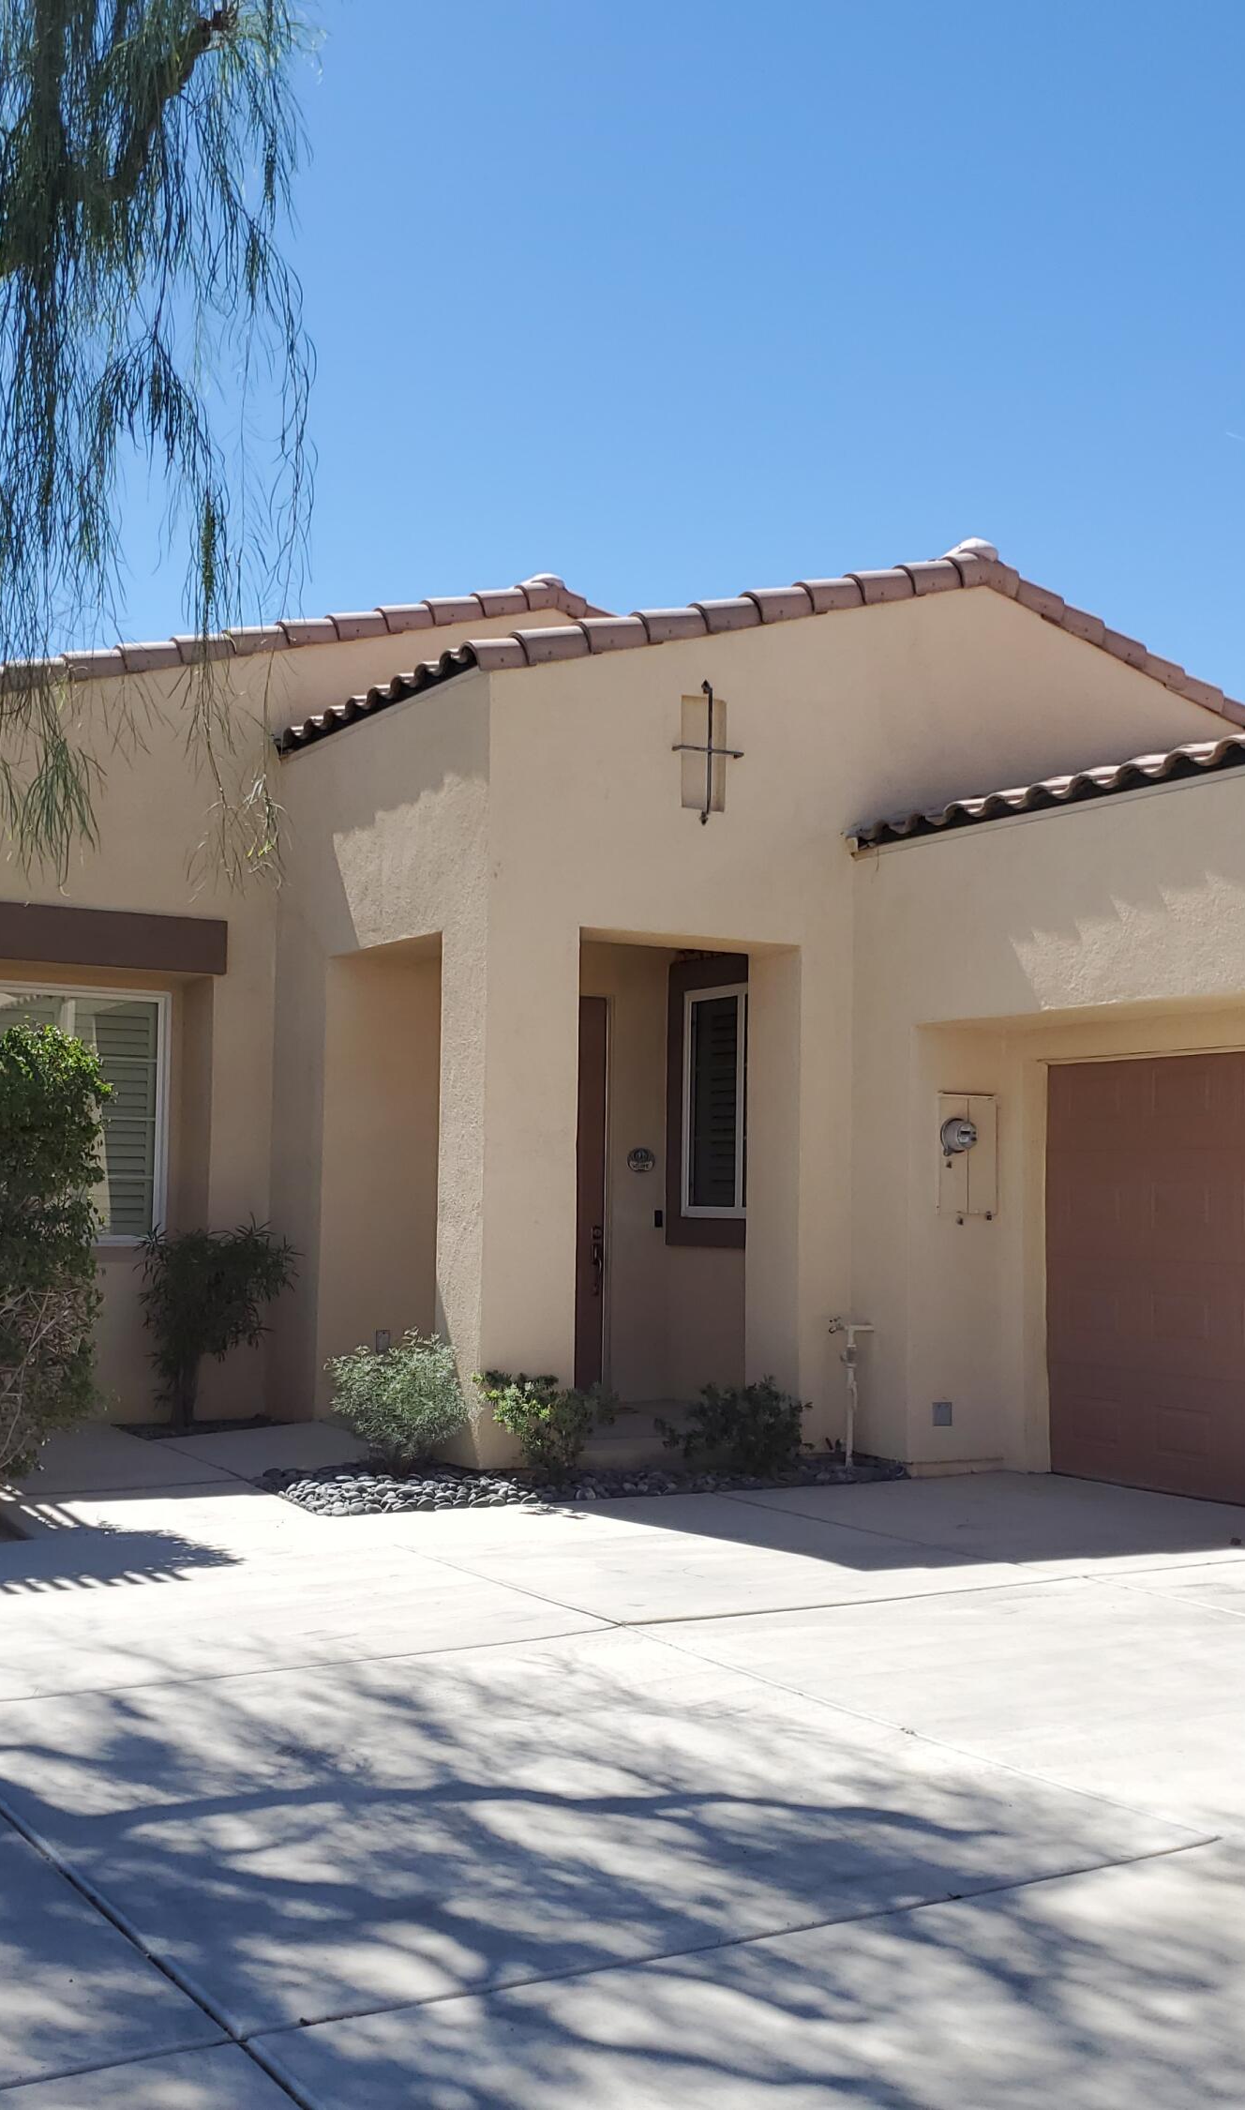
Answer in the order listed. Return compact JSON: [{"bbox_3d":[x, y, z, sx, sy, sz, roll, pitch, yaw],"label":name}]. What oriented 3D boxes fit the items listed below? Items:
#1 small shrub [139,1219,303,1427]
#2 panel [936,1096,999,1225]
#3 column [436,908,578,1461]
[{"bbox_3d":[-2.212,1.473,11.558,0.800,1.140,0.700,3,-5,-31],"label":"small shrub"},{"bbox_3d":[1.807,0.522,10.708,0.401,0.621,0.150,3,-5,-31],"label":"panel"},{"bbox_3d":[-0.563,0.673,10.307,0.523,2.650,0.475,3,-5,-31],"label":"column"}]

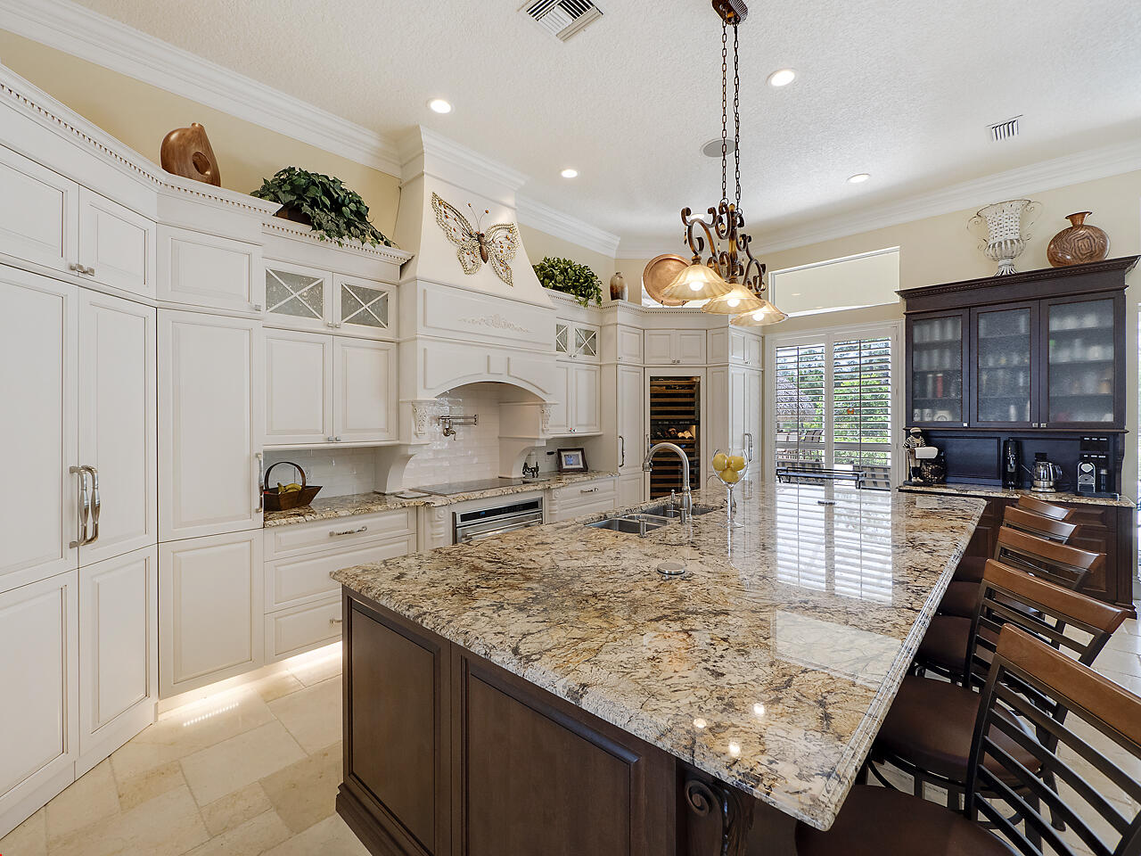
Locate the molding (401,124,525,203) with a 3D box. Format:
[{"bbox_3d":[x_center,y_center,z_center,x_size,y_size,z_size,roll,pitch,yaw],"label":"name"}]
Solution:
[{"bbox_3d":[-0.896,-2.084,3.905,0.450,0.270,1.050,1,1,45],"label":"molding"}]

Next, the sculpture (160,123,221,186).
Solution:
[{"bbox_3d":[-2.022,-1.415,2.460,0.250,0.360,0.150,-1,1,-43],"label":"sculpture"}]

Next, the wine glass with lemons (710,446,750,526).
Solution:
[{"bbox_3d":[0.863,0.319,2.483,0.188,0.410,0.188,0,1,0],"label":"wine glass with lemons"}]

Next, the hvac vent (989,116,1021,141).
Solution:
[{"bbox_3d":[3.204,-2.188,3.406,0.230,0.020,0.300,1,2,40],"label":"hvac vent"}]

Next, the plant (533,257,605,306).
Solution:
[{"bbox_3d":[-0.053,-1.479,4.737,0.420,0.460,0.840,1,2,45],"label":"plant"}]

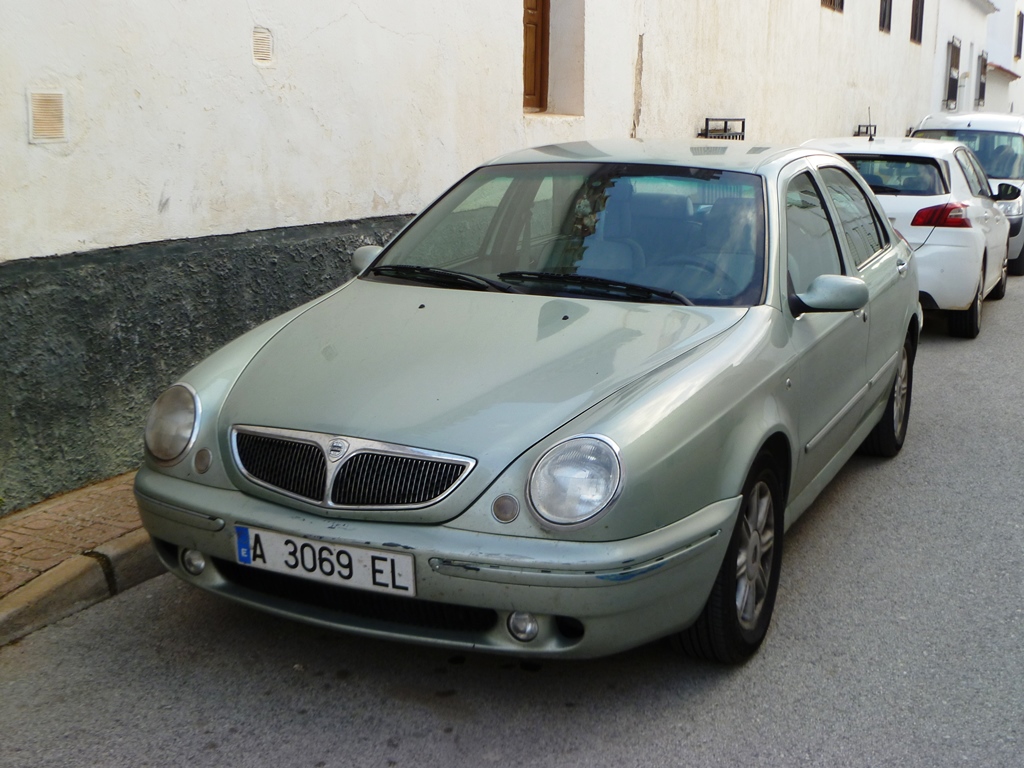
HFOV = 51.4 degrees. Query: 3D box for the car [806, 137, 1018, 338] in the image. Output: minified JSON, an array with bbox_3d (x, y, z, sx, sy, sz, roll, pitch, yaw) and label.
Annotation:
[{"bbox_3d":[3.296,-1.383,9.327,1.810,1.457,4.253,6,13,28],"label":"car"}]

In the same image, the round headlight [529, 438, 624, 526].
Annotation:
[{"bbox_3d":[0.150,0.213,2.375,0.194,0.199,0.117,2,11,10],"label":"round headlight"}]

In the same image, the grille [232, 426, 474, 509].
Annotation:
[{"bbox_3d":[-0.417,0.211,2.597,0.724,0.199,0.133,6,12,27],"label":"grille"}]

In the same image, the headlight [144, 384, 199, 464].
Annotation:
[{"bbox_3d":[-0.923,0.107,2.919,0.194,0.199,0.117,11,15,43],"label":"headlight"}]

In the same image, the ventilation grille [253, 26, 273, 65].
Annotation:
[{"bbox_3d":[-1.165,-1.594,5.016,0.025,0.173,0.154,6,12,27],"label":"ventilation grille"}]

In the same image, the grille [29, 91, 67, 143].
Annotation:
[{"bbox_3d":[-1.738,-1.004,3.999,0.025,0.198,0.173,6,12,27],"label":"grille"}]

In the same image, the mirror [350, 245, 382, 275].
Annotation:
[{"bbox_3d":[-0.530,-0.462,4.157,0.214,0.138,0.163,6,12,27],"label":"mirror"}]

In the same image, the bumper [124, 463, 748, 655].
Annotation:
[{"bbox_3d":[-0.349,0.406,2.769,1.734,0.377,0.541,6,12,27],"label":"bumper"}]

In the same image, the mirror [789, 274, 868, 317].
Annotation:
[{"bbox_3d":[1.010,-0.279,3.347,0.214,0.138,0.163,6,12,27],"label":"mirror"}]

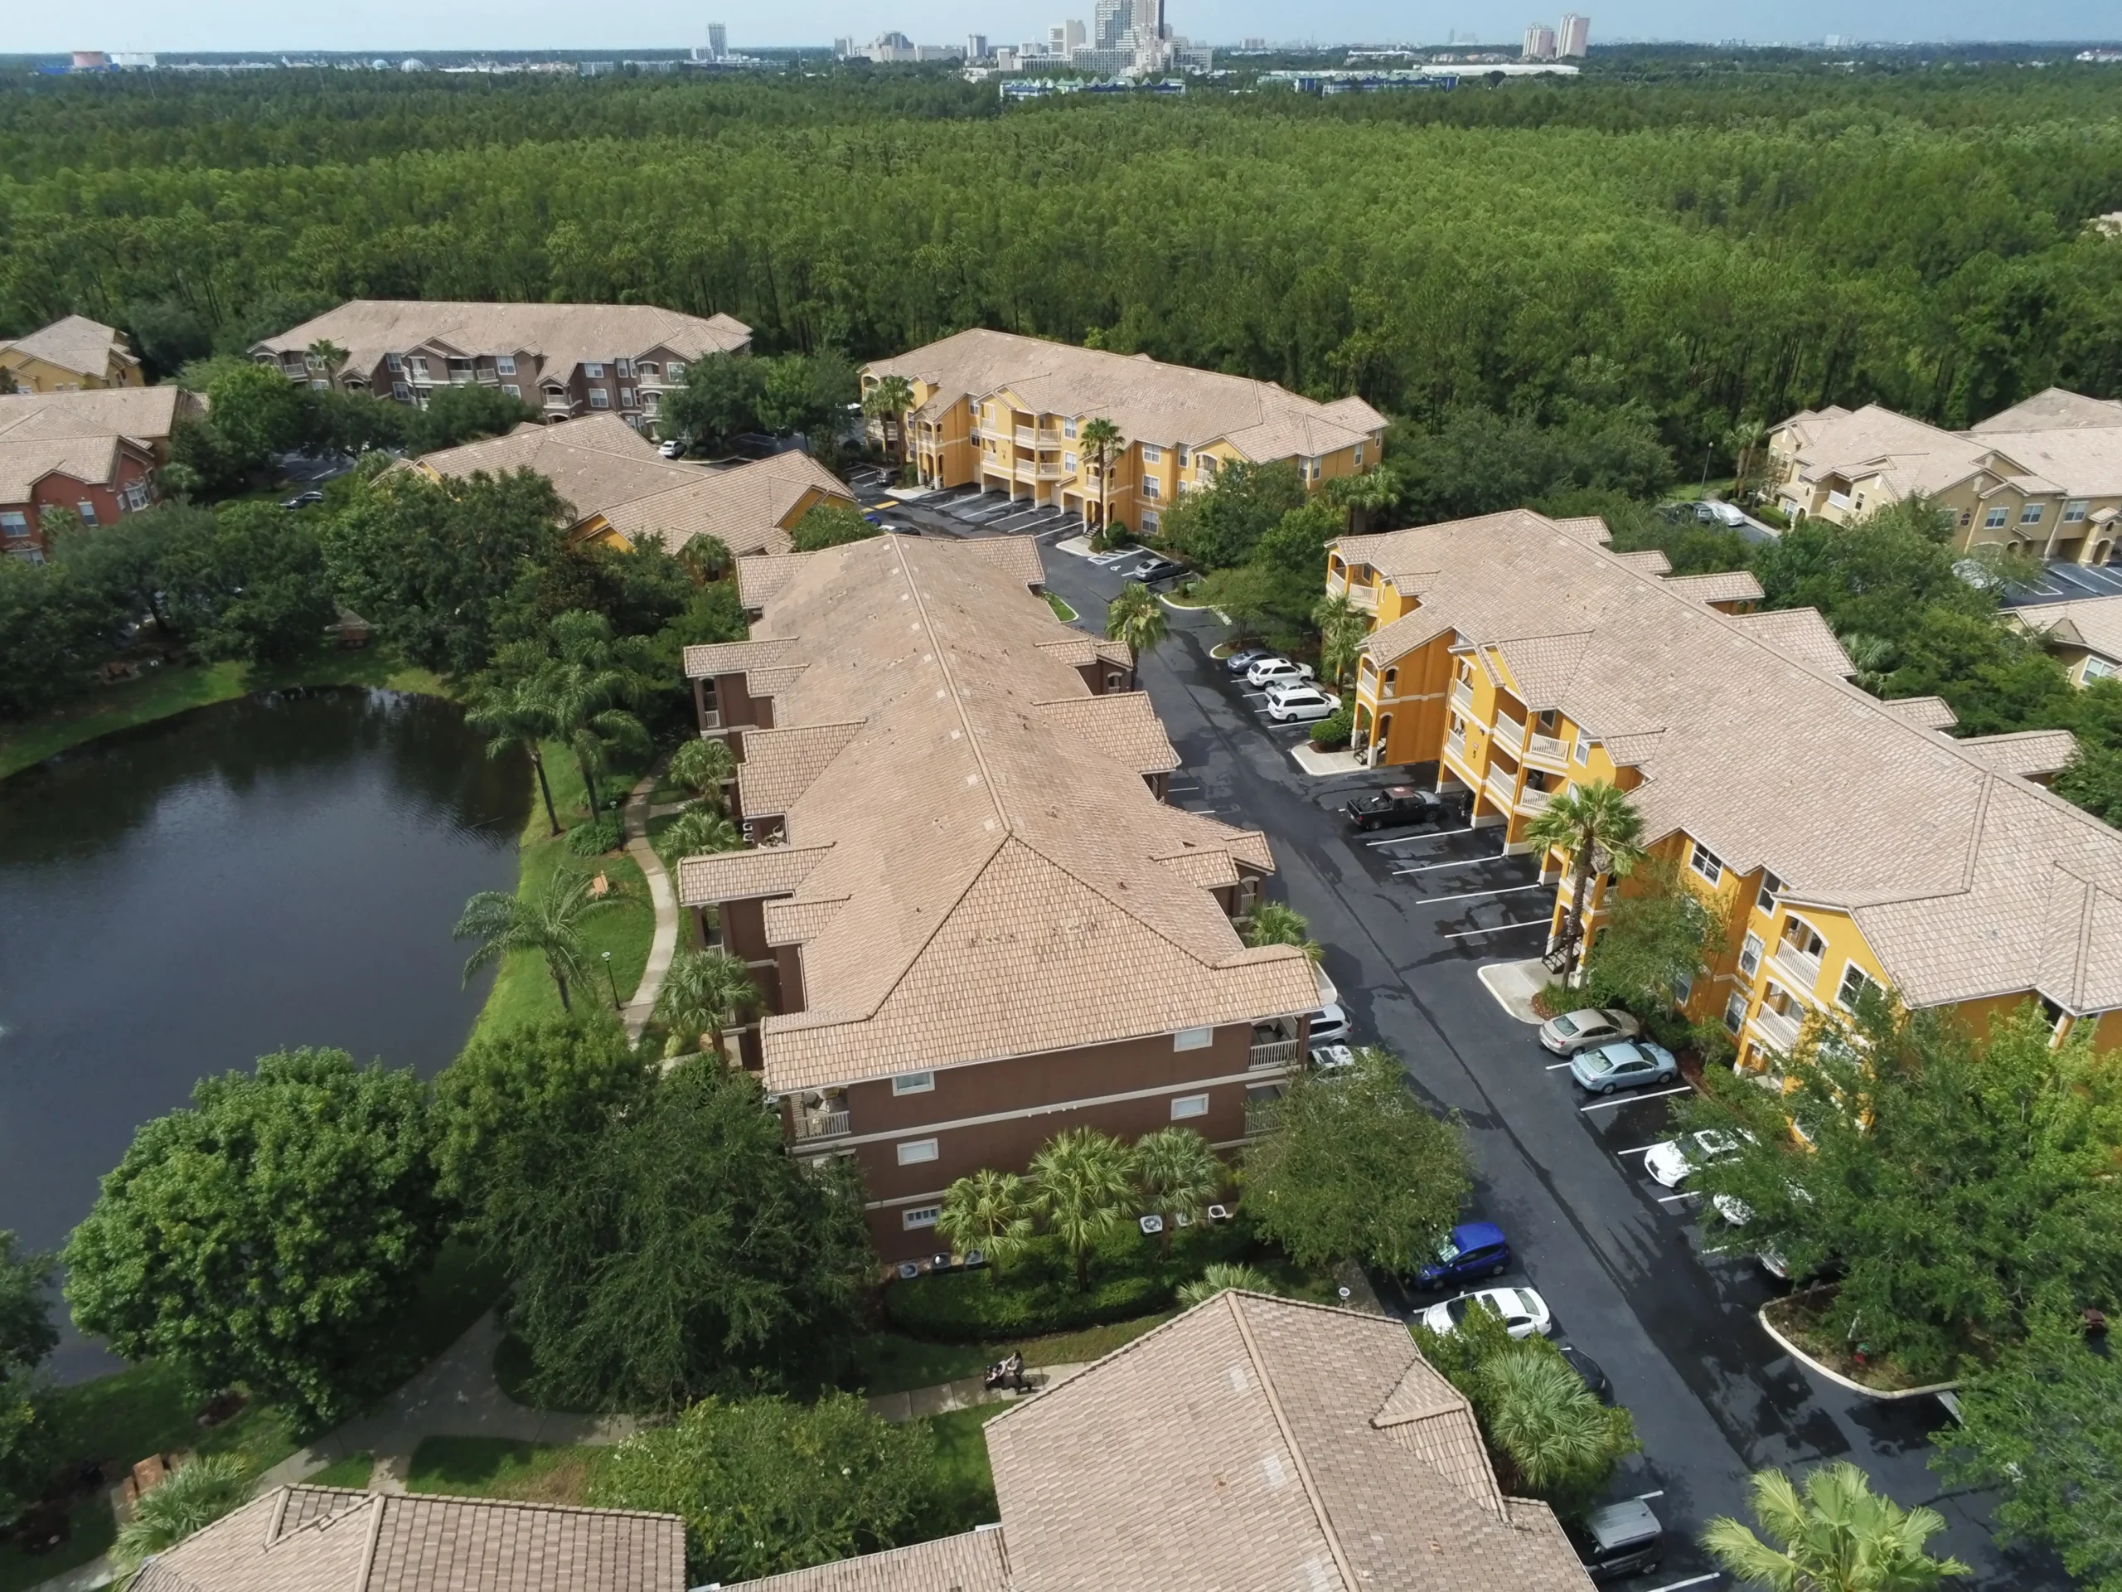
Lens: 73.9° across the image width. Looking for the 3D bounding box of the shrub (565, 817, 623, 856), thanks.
[{"bbox_3d":[-26.320,2.291,79.520,3.300,1.700,3.000,0,28,0],"label":"shrub"}]

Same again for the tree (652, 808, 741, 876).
[{"bbox_3d":[-18.485,3.487,72.549,4.567,6.090,4.466,0,28,0],"label":"tree"}]

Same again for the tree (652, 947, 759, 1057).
[{"bbox_3d":[-15.079,9.699,60.687,4.100,7.000,4.100,0,28,0],"label":"tree"}]

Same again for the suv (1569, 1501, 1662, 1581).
[{"bbox_3d":[15.907,22.377,42.191,4.300,1.680,1.770,-8,29,-14],"label":"suv"}]

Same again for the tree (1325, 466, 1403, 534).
[{"bbox_3d":[25.736,-23.951,121.748,6.300,8.600,5.200,0,28,0],"label":"tree"}]

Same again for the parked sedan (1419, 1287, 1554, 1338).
[{"bbox_3d":[14.929,18.300,49.270,4.600,1.440,1.800,-7,29,-12],"label":"parked sedan"}]

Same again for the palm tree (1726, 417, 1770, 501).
[{"bbox_3d":[67.606,-33.141,139.508,4.200,7.700,3.800,0,28,0],"label":"palm tree"}]

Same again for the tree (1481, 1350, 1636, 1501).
[{"bbox_3d":[14.204,19.281,41.620,4.161,6.902,4.060,0,28,0],"label":"tree"}]

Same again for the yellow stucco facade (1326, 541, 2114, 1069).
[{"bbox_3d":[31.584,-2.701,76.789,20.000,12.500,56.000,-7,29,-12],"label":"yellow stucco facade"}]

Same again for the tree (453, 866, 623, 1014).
[{"bbox_3d":[-22.622,7.352,63.342,8.000,7.800,8.000,0,28,0],"label":"tree"}]

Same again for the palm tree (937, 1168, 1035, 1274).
[{"bbox_3d":[-2.606,15.820,50.541,3.400,5.600,3.400,0,28,0],"label":"palm tree"}]

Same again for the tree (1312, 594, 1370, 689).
[{"bbox_3d":[19.508,-10.219,96.916,3.958,7.003,3.857,0,28,0],"label":"tree"}]

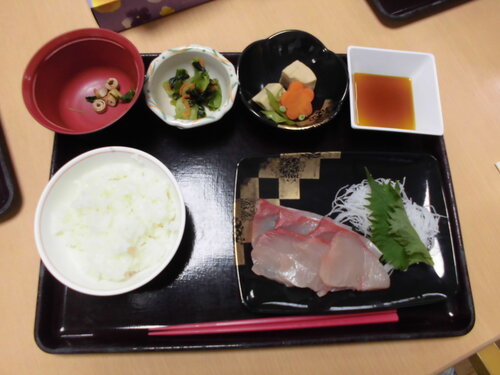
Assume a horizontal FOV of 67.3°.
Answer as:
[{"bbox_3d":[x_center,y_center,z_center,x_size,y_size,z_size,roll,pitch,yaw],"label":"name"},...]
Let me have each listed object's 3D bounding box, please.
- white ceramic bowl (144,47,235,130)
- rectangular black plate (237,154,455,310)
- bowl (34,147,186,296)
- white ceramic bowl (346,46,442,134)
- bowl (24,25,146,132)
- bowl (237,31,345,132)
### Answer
[{"bbox_3d":[-0.058,-0.096,0.392,0.093,0.040,0.093,-1,75,-3],"label":"white ceramic bowl"},{"bbox_3d":[0.089,0.042,0.368,0.206,0.026,0.150,-1,75,-3],"label":"rectangular black plate"},{"bbox_3d":[-0.117,0.033,0.342,0.124,0.062,0.124,-1,75,-3],"label":"bowl"},{"bbox_3d":[0.149,-0.096,0.404,0.095,0.035,0.095,3,74,-2],"label":"white ceramic bowl"},{"bbox_3d":[-0.152,-0.091,0.375,0.107,0.063,0.107,-1,75,-3],"label":"bowl"},{"bbox_3d":[0.042,-0.101,0.394,0.110,0.047,0.110,1,75,-2],"label":"bowl"}]

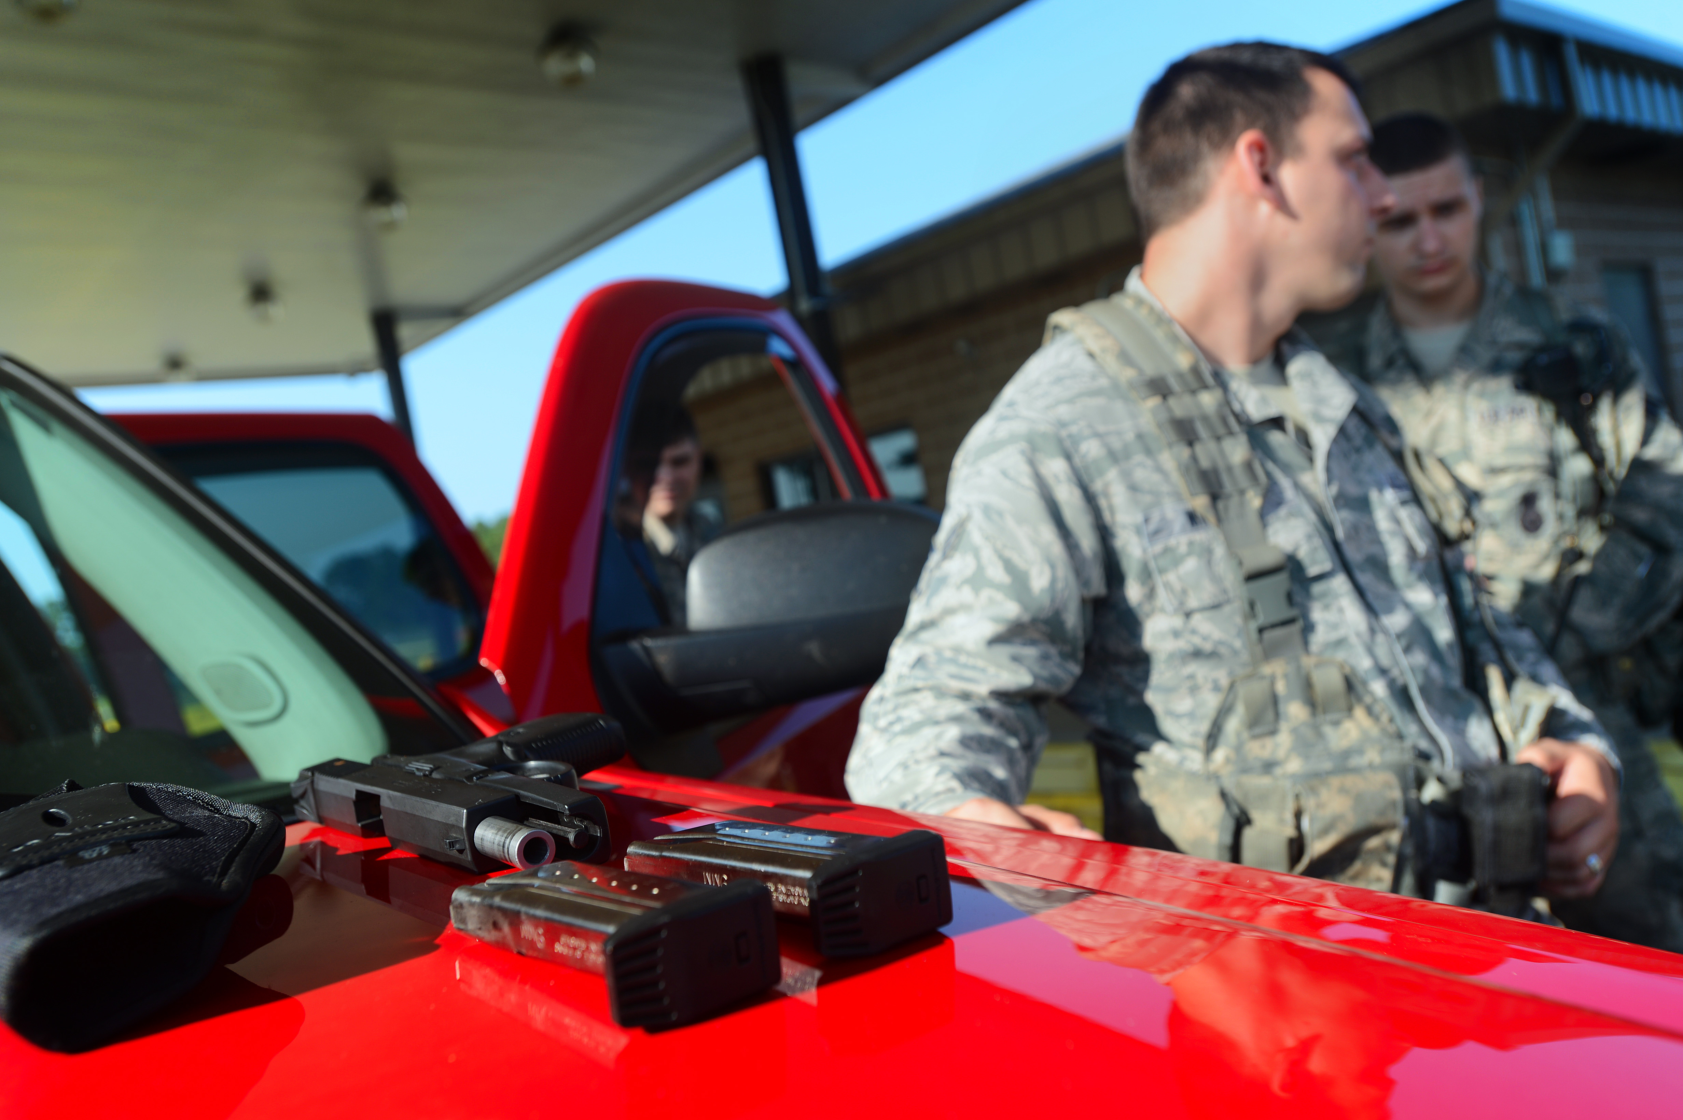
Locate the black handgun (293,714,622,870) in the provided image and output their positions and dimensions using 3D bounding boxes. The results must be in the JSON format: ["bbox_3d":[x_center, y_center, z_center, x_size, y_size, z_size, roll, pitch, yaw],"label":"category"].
[{"bbox_3d":[-0.159,0.112,0.652,0.139,0.033,0.218,-13,8,-43],"label":"black handgun"}]

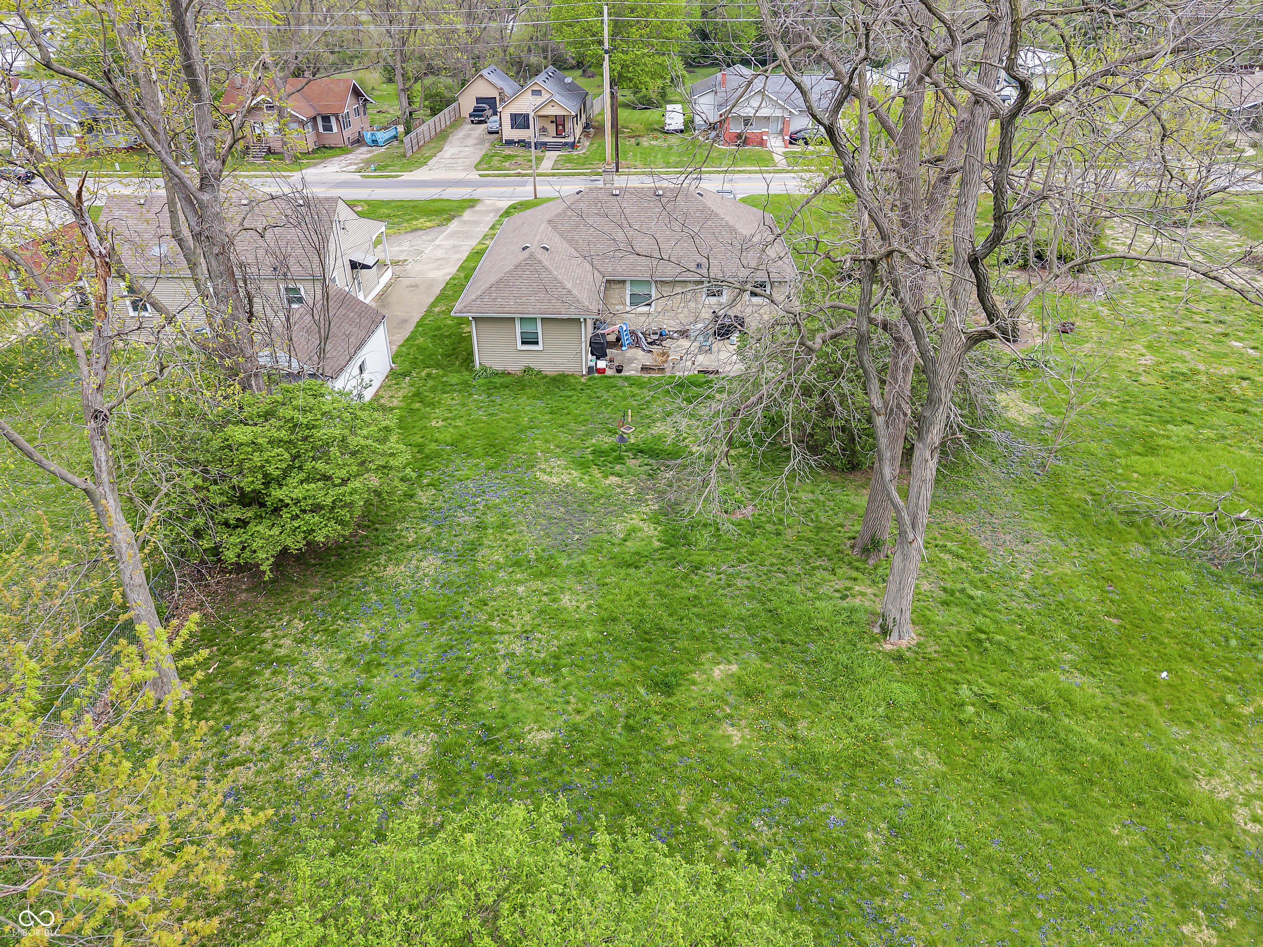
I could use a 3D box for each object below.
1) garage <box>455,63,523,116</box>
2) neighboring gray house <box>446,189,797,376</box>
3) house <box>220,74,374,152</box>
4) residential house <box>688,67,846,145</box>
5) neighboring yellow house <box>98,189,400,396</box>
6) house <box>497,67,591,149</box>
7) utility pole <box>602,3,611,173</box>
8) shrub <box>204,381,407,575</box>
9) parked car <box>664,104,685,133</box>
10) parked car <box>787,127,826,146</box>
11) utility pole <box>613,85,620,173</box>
[{"bbox_3d":[-17.259,-46.637,106.869,6.600,4.600,9.400,0,30,1],"label":"garage"},{"bbox_3d":[0.231,-9.752,39.954,13.950,5.423,14.788,1,30,1],"label":"neighboring gray house"},{"bbox_3d":[-33.361,-36.035,87.583,13.200,5.850,10.000,2,30,4],"label":"house"},{"bbox_3d":[13.838,-39.841,93.467,14.100,6.200,19.000,0,30,1],"label":"residential house"},{"bbox_3d":[-16.765,-8.349,37.628,14.200,5.450,19.200,1,30,2],"label":"neighboring yellow house"},{"bbox_3d":[-8.911,-38.110,90.888,7.800,5.950,16.600,1,30,2],"label":"house"},{"bbox_3d":[-1.921,-31.730,73.189,0.360,12.750,0.360,0,30,0],"label":"utility pole"},{"bbox_3d":[-8.762,-0.335,25.401,5.700,3.900,5.800,0,30,0],"label":"shrub"},{"bbox_3d":[4.794,-39.078,95.882,2.000,2.500,5.800,1,30,2],"label":"parked car"},{"bbox_3d":[18.396,-33.977,88.092,4.700,1.470,1.820,-8,31,-14],"label":"parked car"},{"bbox_3d":[-1.182,-29.264,74.862,0.280,6.800,0.280,0,30,0],"label":"utility pole"}]

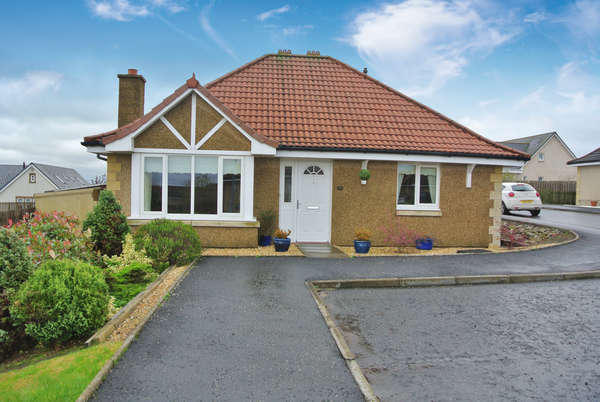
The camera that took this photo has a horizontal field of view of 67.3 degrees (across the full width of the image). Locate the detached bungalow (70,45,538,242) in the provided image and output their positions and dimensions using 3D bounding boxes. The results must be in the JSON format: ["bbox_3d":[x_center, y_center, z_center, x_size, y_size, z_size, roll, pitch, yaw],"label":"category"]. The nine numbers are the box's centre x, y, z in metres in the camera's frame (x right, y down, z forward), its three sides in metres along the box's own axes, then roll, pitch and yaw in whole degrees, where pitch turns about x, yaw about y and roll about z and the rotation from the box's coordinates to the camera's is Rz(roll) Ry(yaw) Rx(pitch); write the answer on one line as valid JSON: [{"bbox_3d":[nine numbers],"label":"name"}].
[{"bbox_3d":[0.025,-1.946,14.956,10.850,6.100,8.900,1,0,-7],"label":"detached bungalow"}]

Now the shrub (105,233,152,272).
[{"bbox_3d":[-3.044,0.950,8.000,0.850,0.700,0.750,1,0,-7],"label":"shrub"}]

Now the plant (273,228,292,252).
[{"bbox_3d":[-0.417,0.942,10.750,0.440,0.560,0.440,1,0,-7],"label":"plant"}]

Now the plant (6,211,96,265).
[{"bbox_3d":[-3.954,0.679,7.200,1.450,1.100,1.300,1,0,-7],"label":"plant"}]

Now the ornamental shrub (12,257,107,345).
[{"bbox_3d":[-2.615,1.093,4.900,1.050,0.950,1.000,1,0,-7],"label":"ornamental shrub"}]

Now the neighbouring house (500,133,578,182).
[{"bbox_3d":[25.700,-3.951,52.400,8.400,6.900,9.500,1,0,-16],"label":"neighbouring house"}]

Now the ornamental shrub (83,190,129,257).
[{"bbox_3d":[-3.970,0.480,9.200,0.950,1.380,0.920,1,0,-7],"label":"ornamental shrub"}]

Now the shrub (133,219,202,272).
[{"bbox_3d":[-2.602,0.874,8.850,1.400,1.080,1.300,1,0,-7],"label":"shrub"}]

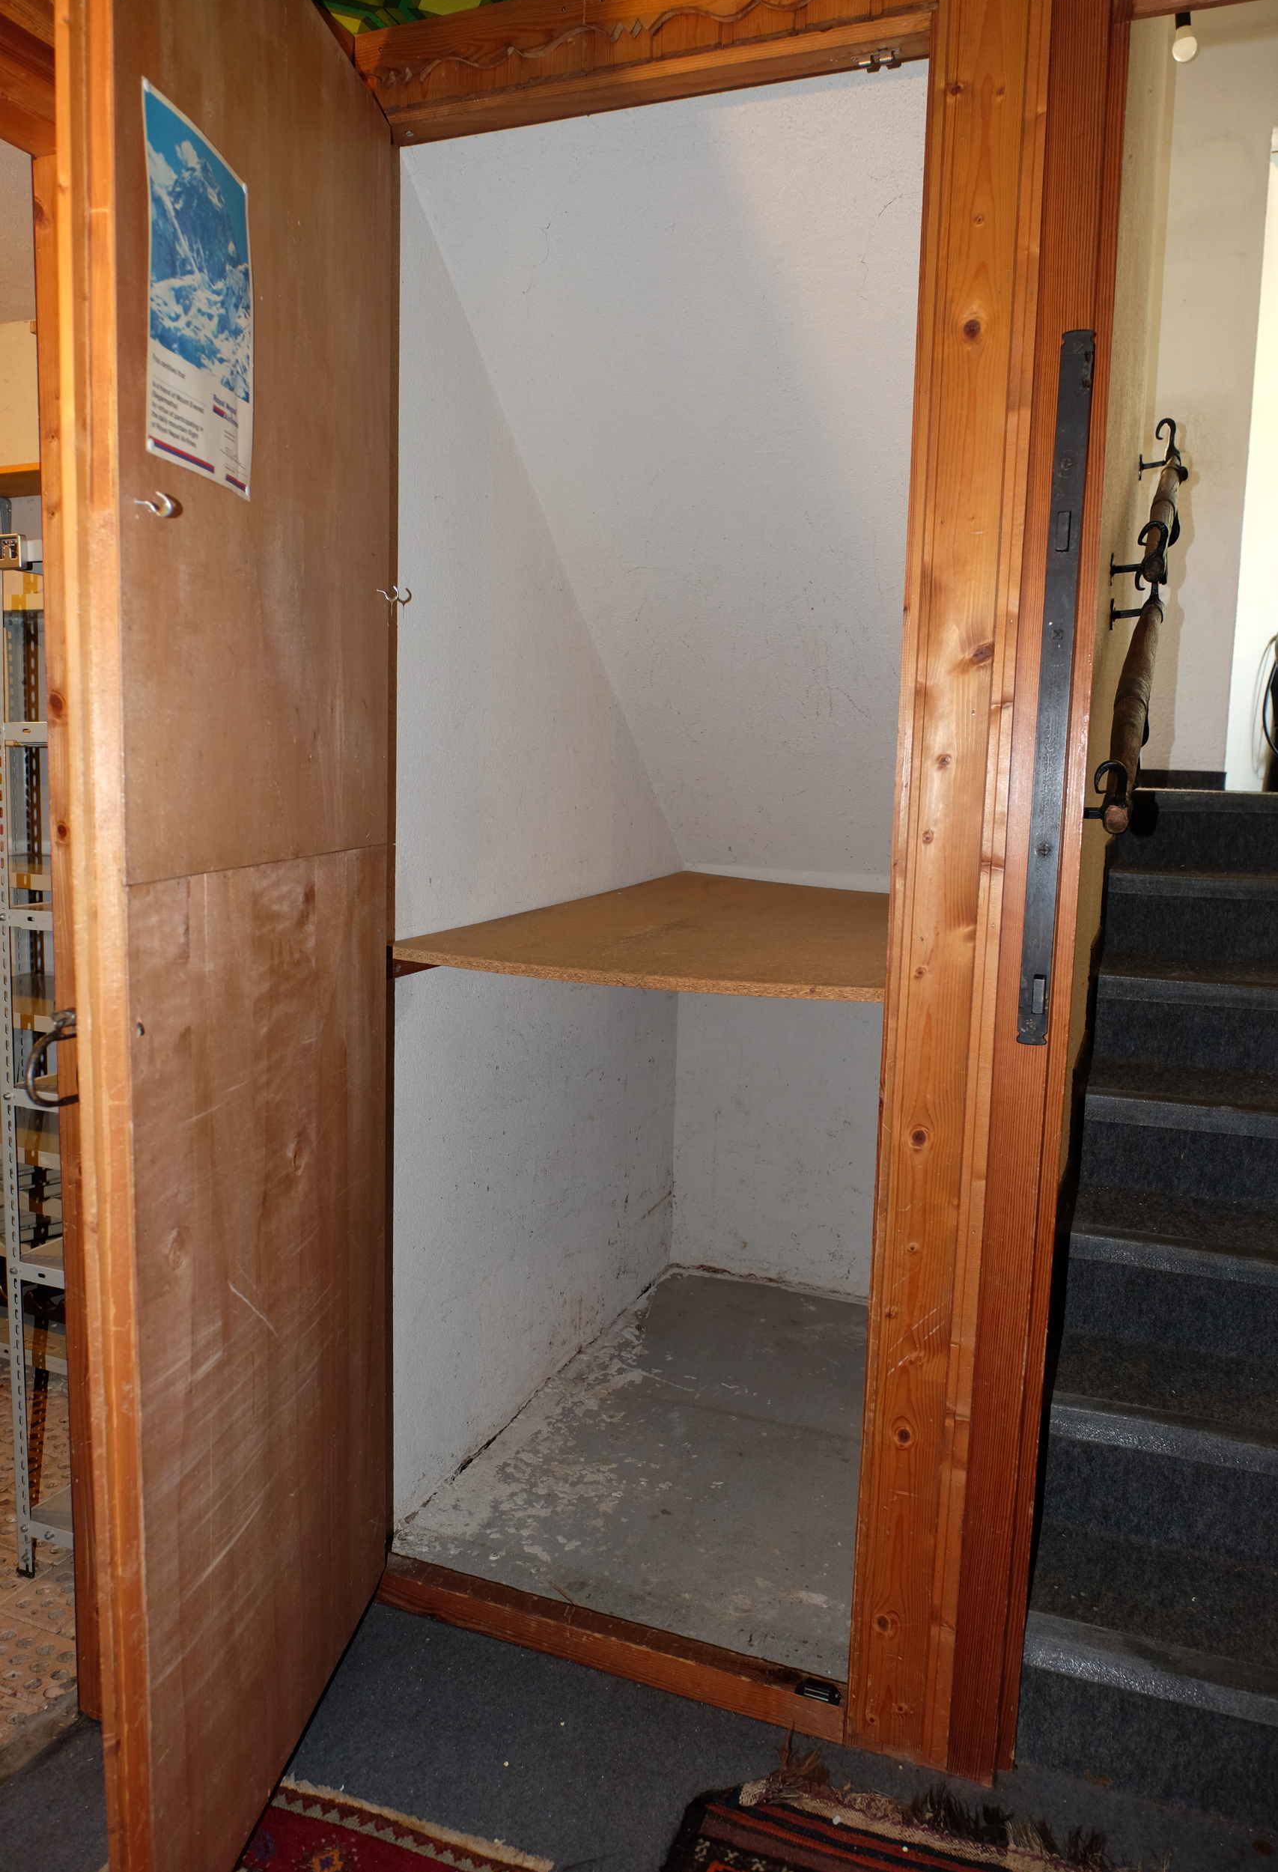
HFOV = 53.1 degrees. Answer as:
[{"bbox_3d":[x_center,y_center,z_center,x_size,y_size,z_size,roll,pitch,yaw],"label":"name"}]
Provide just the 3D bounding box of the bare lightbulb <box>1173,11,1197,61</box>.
[{"bbox_3d":[1.401,-2.311,3.280,0.058,0.121,0.058,0,8,22],"label":"bare lightbulb"}]

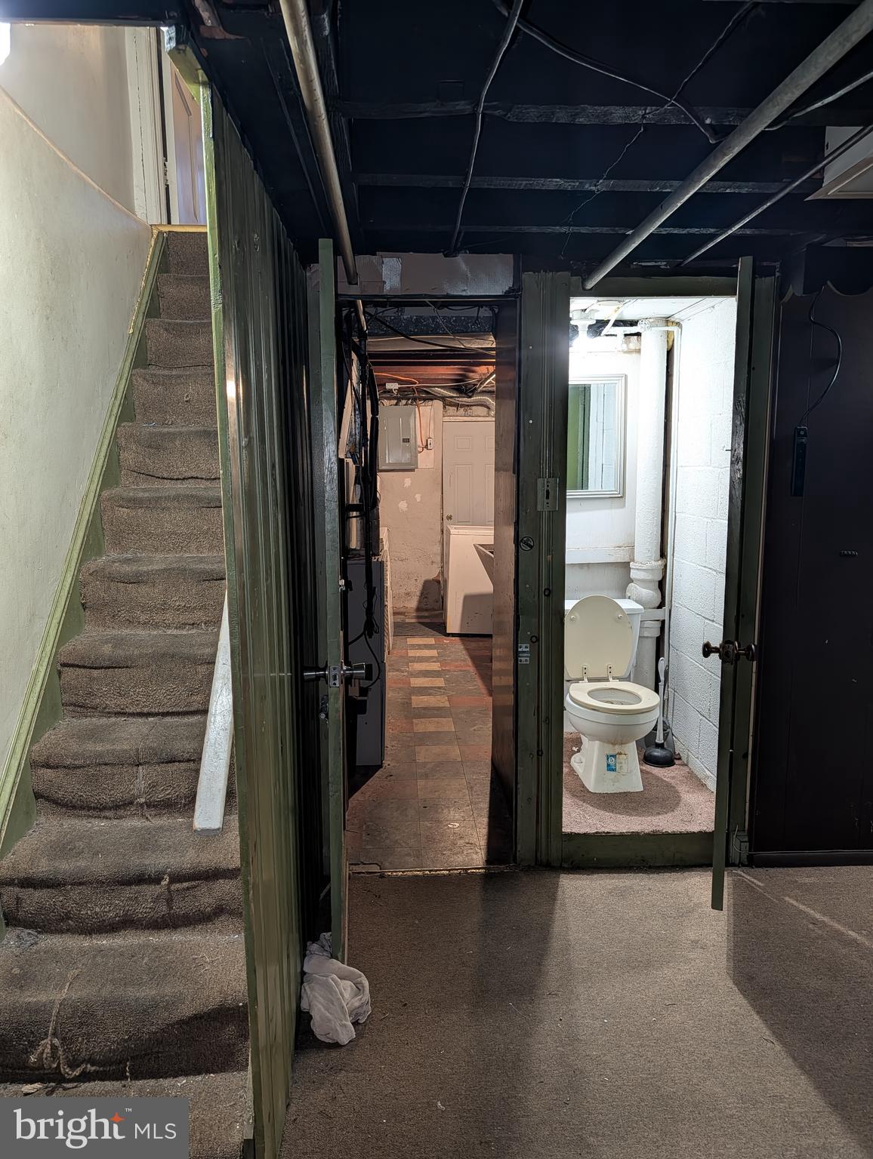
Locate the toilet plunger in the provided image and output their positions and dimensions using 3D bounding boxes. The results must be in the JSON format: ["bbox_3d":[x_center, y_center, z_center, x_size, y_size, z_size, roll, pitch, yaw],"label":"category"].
[{"bbox_3d":[1.012,0.589,3.632,0.139,0.488,0.139,-1,8,-3],"label":"toilet plunger"}]

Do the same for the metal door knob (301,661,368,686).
[{"bbox_3d":[-0.288,0.270,2.306,0.176,0.067,0.091,-1,8,-6],"label":"metal door knob"}]

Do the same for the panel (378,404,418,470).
[{"bbox_3d":[-0.376,-1.412,7.990,0.388,0.634,0.101,-1,8,-3],"label":"panel"}]

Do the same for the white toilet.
[{"bbox_3d":[0.729,0.468,3.550,0.453,0.760,0.725,-1,8,-4],"label":"white toilet"}]

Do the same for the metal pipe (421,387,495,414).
[{"bbox_3d":[0.217,-1.710,7.714,0.755,0.252,0.222,-1,8,-3],"label":"metal pipe"}]

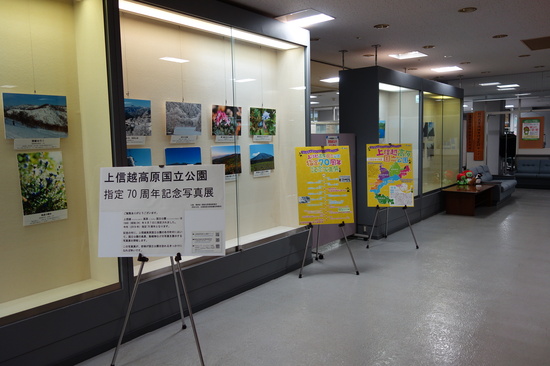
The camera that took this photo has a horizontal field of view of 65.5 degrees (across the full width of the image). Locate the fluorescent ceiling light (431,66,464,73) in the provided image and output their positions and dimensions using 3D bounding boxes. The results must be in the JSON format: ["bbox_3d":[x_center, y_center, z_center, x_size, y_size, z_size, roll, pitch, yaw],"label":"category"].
[{"bbox_3d":[3.158,-2.128,7.868,0.464,0.090,0.460,4,7,39],"label":"fluorescent ceiling light"}]

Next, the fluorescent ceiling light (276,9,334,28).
[{"bbox_3d":[0.309,-1.714,4.348,0.455,0.090,0.465,4,7,39],"label":"fluorescent ceiling light"}]

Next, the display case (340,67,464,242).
[{"bbox_3d":[2.417,-0.564,7.522,0.583,2.368,3.990,4,7,39],"label":"display case"}]

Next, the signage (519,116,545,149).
[{"bbox_3d":[7.071,-1.383,11.796,0.601,0.876,0.030,4,7,39],"label":"signage"}]

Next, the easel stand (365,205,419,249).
[{"bbox_3d":[1.532,0.130,5.752,0.652,1.380,0.627,-1,6,4],"label":"easel stand"}]

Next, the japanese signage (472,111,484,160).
[{"bbox_3d":[6.041,-1.382,12.632,0.275,1.459,0.030,4,7,39],"label":"japanese signage"}]

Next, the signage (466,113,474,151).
[{"bbox_3d":[5.847,-1.494,12.776,0.202,1.157,0.030,4,7,39],"label":"signage"}]

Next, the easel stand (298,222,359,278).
[{"bbox_3d":[0.527,0.257,4.698,0.626,1.380,0.657,-2,6,-5],"label":"easel stand"}]

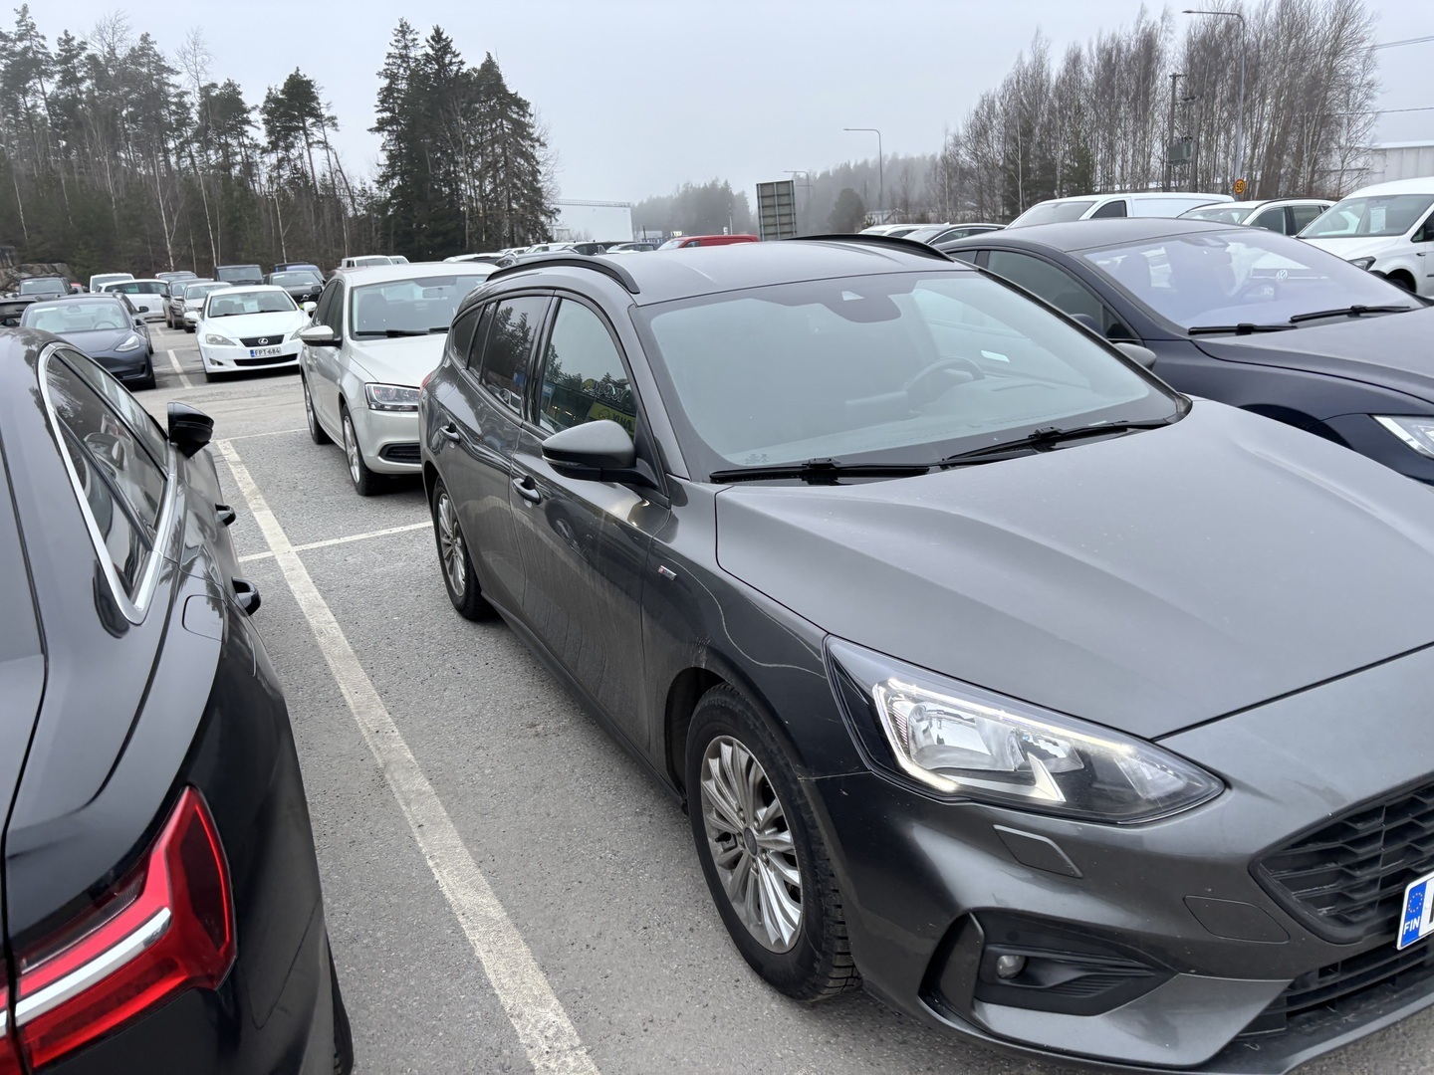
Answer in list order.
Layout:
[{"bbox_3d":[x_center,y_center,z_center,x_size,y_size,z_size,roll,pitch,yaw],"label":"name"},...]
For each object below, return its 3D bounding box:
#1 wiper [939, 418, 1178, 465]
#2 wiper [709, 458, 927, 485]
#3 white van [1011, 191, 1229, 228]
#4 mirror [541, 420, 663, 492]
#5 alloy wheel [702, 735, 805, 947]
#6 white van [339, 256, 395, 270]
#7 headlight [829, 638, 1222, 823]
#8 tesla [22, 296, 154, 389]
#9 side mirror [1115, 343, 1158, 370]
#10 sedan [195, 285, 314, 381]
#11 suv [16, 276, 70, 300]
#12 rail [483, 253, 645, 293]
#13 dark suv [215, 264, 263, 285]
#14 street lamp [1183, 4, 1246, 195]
[{"bbox_3d":[0.864,-0.244,2.660,0.700,0.070,0.080,-10,16,-21],"label":"wiper"},{"bbox_3d":[0.241,-0.143,2.397,0.550,0.060,0.080,-3,15,-7],"label":"wiper"},{"bbox_3d":[7.690,-5.760,21.250,5.100,1.920,1.920,-11,16,-24],"label":"white van"},{"bbox_3d":[-0.281,-0.199,2.544,0.232,0.152,0.208,-11,17,-24],"label":"mirror"},{"bbox_3d":[0.139,0.595,2.187,0.170,0.437,0.437,-11,17,-24],"label":"alloy wheel"},{"bbox_3d":[-15.122,-11.213,47.127,1.900,1.960,4.900,-11,16,-24],"label":"white van"},{"bbox_3d":[0.455,0.296,1.671,0.410,0.245,0.490,-11,17,-24],"label":"headlight"},{"bbox_3d":[-10.033,-3.102,17.002,1.890,1.443,4.694,-12,17,-25],"label":"tesla"},{"bbox_3d":[1.293,-0.513,3.247,0.232,0.152,0.208,-11,17,-24],"label":"side mirror"},{"bbox_3d":[-7.775,-3.510,18.007,1.850,1.430,4.580,-12,17,-25],"label":"sedan"},{"bbox_3d":[-24.197,-8.480,39.078,1.880,1.790,4.700,-11,16,-24],"label":"suv"},{"bbox_3d":[-0.619,-0.926,3.787,0.085,0.130,1.830,-11,17,-24],"label":"rail"},{"bbox_3d":[-16.702,-8.634,37.993,1.850,1.820,4.500,-11,16,-24],"label":"dark suv"},{"bbox_3d":[21.755,-17.817,47.127,2.750,9.600,0.300,-7,14,-14],"label":"street lamp"}]

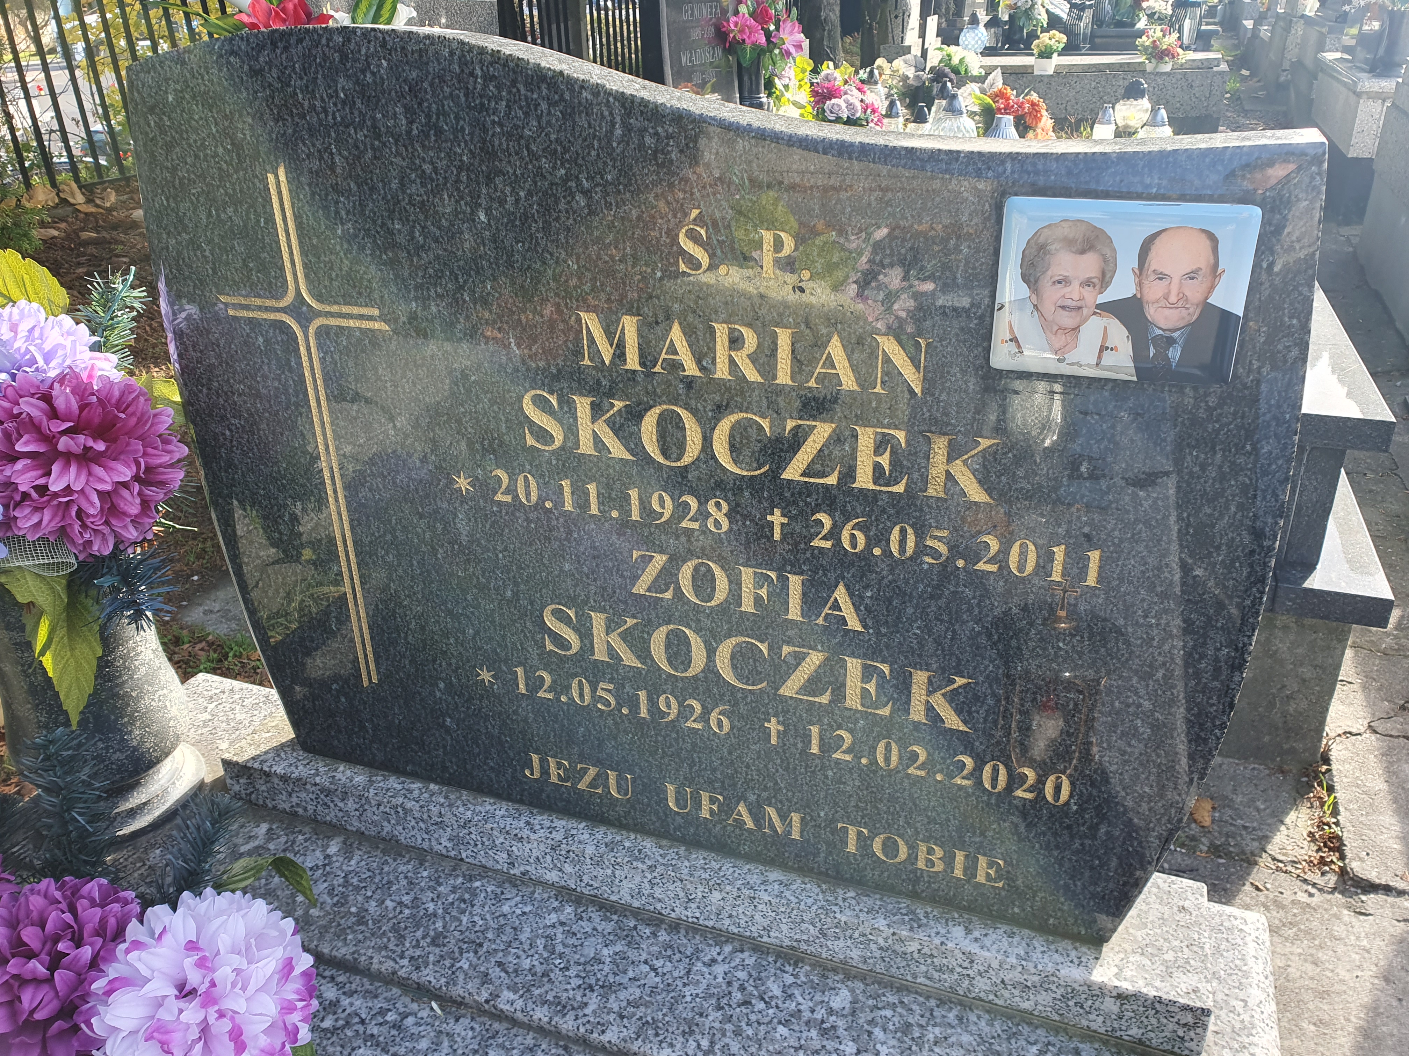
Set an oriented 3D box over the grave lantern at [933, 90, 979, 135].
[{"bbox_3d":[0.899,-1.476,3.800,0.160,0.205,0.160,4,28,12],"label":"grave lantern"}]

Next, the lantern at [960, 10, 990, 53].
[{"bbox_3d":[1.762,-3.233,6.900,0.190,0.280,0.190,4,28,13],"label":"lantern"}]

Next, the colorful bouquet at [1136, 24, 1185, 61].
[{"bbox_3d":[2.975,-3.147,6.900,0.300,0.250,0.260,8,29,19],"label":"colorful bouquet"}]

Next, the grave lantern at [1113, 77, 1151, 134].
[{"bbox_3d":[1.679,-1.655,4.150,0.145,0.215,0.145,8,29,19],"label":"grave lantern"}]

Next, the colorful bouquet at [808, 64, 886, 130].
[{"bbox_3d":[0.505,-1.519,3.750,0.265,0.240,0.230,8,29,19],"label":"colorful bouquet"}]

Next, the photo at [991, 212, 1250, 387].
[{"bbox_3d":[0.263,-0.150,0.675,0.150,0.111,0.013,8,26,19],"label":"photo"}]

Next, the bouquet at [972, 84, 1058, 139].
[{"bbox_3d":[1.157,-1.547,3.950,0.290,0.215,0.240,8,29,19],"label":"bouquet"}]

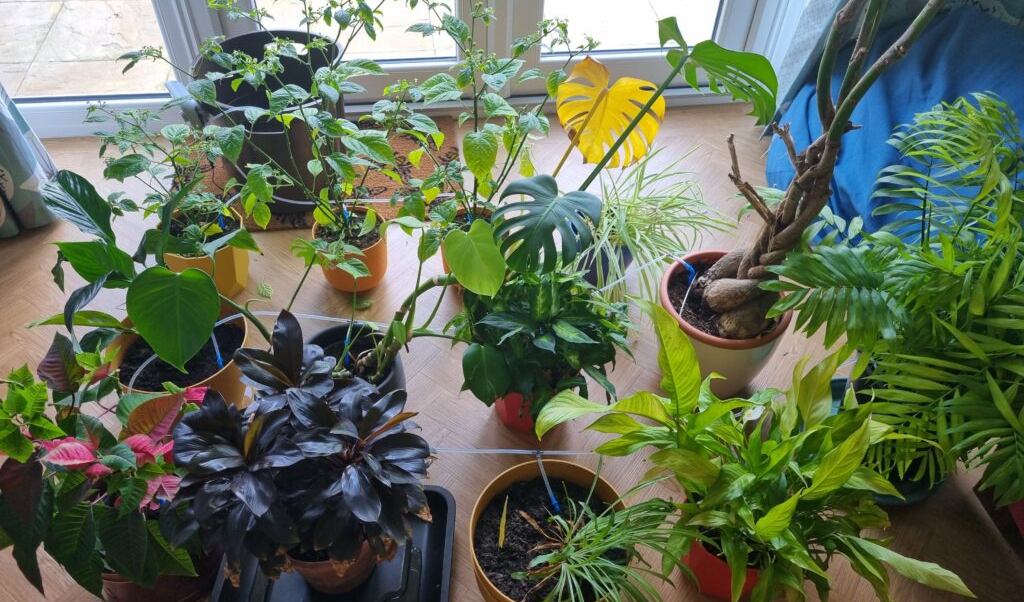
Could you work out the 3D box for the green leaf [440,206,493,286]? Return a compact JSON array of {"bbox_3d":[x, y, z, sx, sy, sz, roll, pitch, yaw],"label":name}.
[{"bbox_3d":[-0.064,-0.074,1.306,0.100,0.140,0.035,-10,15,0],"label":"green leaf"}]

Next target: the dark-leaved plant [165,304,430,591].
[{"bbox_3d":[-0.316,0.263,1.194,0.385,0.460,0.340,-5,47,-7],"label":"dark-leaved plant"}]

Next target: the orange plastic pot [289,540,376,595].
[{"bbox_3d":[-0.299,0.375,1.231,0.150,0.135,0.150,1,47,-1],"label":"orange plastic pot"}]

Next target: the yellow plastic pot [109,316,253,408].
[{"bbox_3d":[-0.619,0.140,1.488,0.245,0.200,0.245,-5,47,-7],"label":"yellow plastic pot"}]

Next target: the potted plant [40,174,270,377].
[{"bbox_3d":[-0.627,0.021,1.402,0.440,0.430,0.400,3,47,0],"label":"potted plant"}]

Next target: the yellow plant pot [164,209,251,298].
[{"bbox_3d":[-0.688,-0.103,1.744,0.188,0.158,0.188,-5,47,-7],"label":"yellow plant pot"}]

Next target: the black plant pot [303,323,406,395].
[{"bbox_3d":[-0.292,0.157,1.453,0.180,0.152,0.180,1,47,-1],"label":"black plant pot"}]

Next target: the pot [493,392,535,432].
[{"bbox_3d":[0.042,0.164,1.474,0.155,0.137,0.155,1,47,-1],"label":"pot"}]

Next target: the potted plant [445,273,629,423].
[{"bbox_3d":[0.050,0.097,1.417,0.310,0.310,0.300,3,47,0],"label":"potted plant"}]

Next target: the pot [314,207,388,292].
[{"bbox_3d":[-0.365,-0.115,1.778,0.163,0.145,0.163,-5,47,-7],"label":"pot"}]

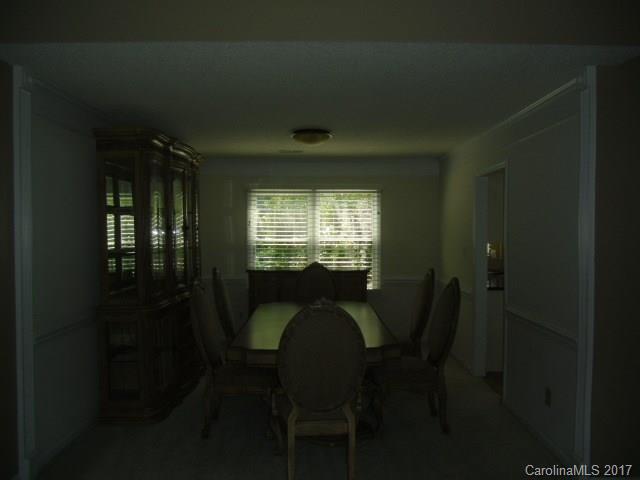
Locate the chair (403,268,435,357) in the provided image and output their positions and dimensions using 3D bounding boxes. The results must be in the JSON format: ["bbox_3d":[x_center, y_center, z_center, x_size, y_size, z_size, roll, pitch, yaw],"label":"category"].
[{"bbox_3d":[0.735,0.835,4.690,0.670,1.140,0.530,0,2,0],"label":"chair"}]

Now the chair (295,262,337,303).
[{"bbox_3d":[-0.045,0.820,5.150,0.530,1.140,0.670,0,2,0],"label":"chair"}]

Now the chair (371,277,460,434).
[{"bbox_3d":[0.735,0.862,3.881,0.670,1.140,0.530,0,2,0],"label":"chair"}]

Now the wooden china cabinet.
[{"bbox_3d":[-1.455,0.266,4.641,0.560,2.280,1.580,0,2,0],"label":"wooden china cabinet"}]

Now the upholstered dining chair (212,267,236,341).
[{"bbox_3d":[-0.650,0.834,4.720,0.670,1.140,0.530,0,2,0],"label":"upholstered dining chair"}]

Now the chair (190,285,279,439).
[{"bbox_3d":[-0.625,0.864,3.801,0.670,1.140,0.530,0,2,0],"label":"chair"}]

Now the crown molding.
[{"bbox_3d":[-0.060,-0.967,6.381,3.220,0.250,0.120,0,2,0],"label":"crown molding"}]

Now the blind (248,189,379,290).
[{"bbox_3d":[-0.070,-0.014,6.453,1.700,1.290,0.070,0,2,0],"label":"blind"}]

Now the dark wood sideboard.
[{"bbox_3d":[-0.145,0.874,6.232,1.460,0.960,0.480,0,2,0],"label":"dark wood sideboard"}]

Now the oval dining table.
[{"bbox_3d":[-0.050,1.044,4.107,1.120,0.760,1.970,0,2,0],"label":"oval dining table"}]

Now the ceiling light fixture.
[{"bbox_3d":[-0.080,-0.983,4.760,0.385,0.110,0.385,0,2,0],"label":"ceiling light fixture"}]

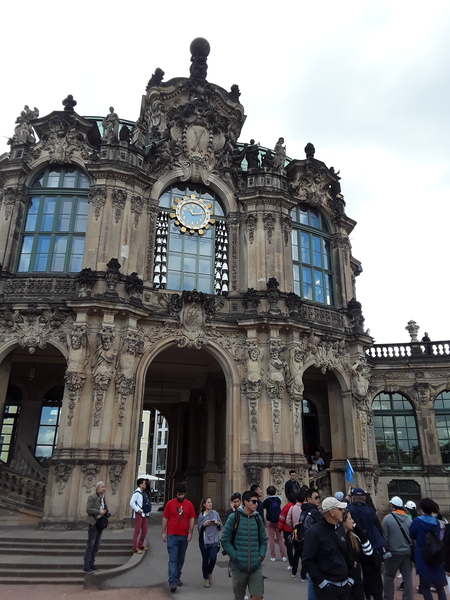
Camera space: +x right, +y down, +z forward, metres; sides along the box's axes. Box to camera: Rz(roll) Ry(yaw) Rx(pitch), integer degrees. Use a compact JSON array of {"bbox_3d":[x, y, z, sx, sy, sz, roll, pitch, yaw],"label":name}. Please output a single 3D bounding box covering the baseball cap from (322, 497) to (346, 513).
[{"bbox_3d":[1.270,2.372,5.420,0.270,0.150,0.175,4,-23,-9],"label":"baseball cap"}]

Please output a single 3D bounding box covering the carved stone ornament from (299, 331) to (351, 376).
[{"bbox_3d":[4.416,2.312,20.688,2.750,1.980,0.500,12,-25,-25],"label":"carved stone ornament"}]

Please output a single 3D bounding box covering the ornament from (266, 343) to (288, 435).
[{"bbox_3d":[2.137,3.453,18.847,0.886,3.760,0.567,4,-22,-7],"label":"ornament"}]

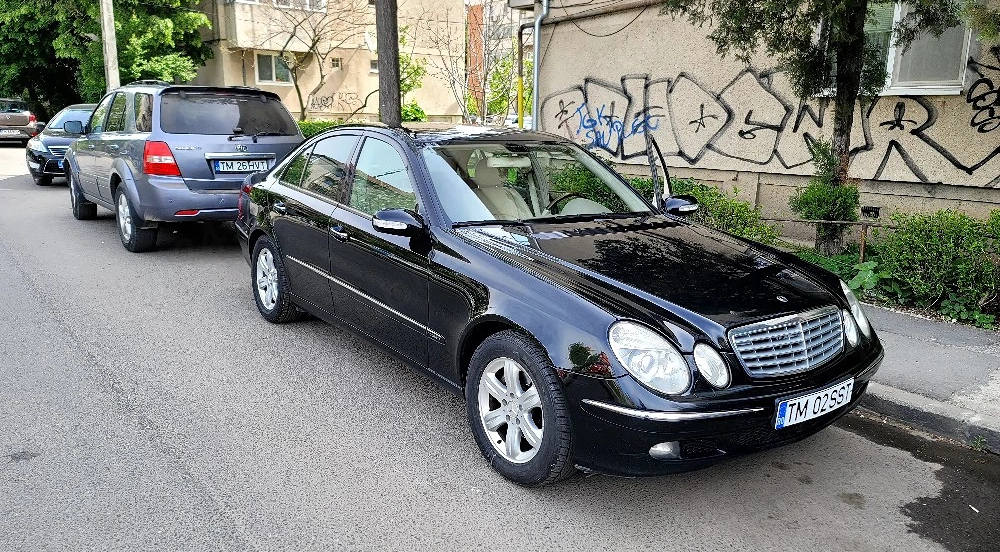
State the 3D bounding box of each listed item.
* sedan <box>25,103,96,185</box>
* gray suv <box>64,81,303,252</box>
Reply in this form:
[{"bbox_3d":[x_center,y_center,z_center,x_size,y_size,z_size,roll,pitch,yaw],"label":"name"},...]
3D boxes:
[{"bbox_3d":[-8.161,-2.763,14.869,1.880,1.500,4.750,-2,13,-17],"label":"sedan"},{"bbox_3d":[-3.940,-1.414,8.766,1.890,1.740,4.580,-8,15,-39],"label":"gray suv"}]

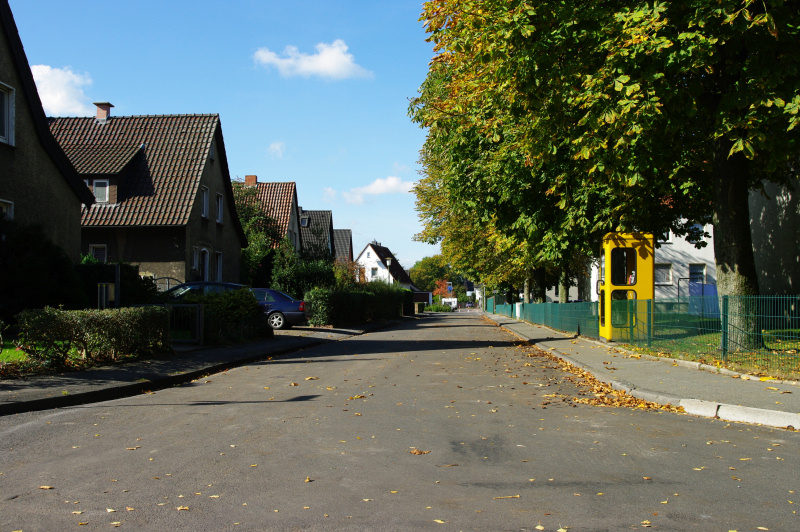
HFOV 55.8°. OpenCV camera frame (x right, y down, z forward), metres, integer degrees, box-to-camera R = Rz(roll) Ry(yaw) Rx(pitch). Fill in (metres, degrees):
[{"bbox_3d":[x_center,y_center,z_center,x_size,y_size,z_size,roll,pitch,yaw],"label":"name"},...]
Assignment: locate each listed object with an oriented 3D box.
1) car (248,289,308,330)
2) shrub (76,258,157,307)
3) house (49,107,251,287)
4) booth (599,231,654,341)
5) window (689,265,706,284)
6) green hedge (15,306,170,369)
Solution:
[{"bbox_3d":[-5.720,1.510,27.359,4.490,1.430,1.720,0,-3,-1],"label":"car"},{"bbox_3d":[-7.450,0.866,19.782,2.050,1.950,1.200,0,-3,-4],"label":"shrub"},{"bbox_3d":[-12.950,-2.451,34.868,9.600,10.100,8.200,0,-3,4],"label":"house"},{"bbox_3d":[5.000,0.475,16.797,0.970,2.370,0.970,0,-3,4],"label":"booth"},{"bbox_3d":[18.942,0.560,48.000,1.050,1.280,0.150,0,-3,4],"label":"window"},{"bbox_3d":[-4.530,1.008,11.614,0.620,0.840,3.800,0,-3,4],"label":"green hedge"}]

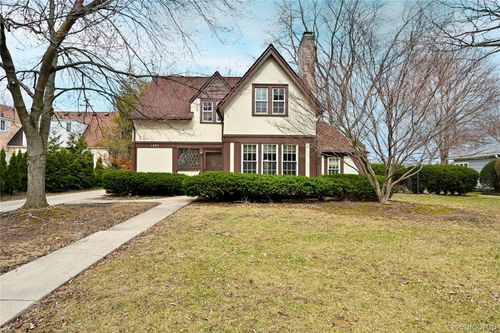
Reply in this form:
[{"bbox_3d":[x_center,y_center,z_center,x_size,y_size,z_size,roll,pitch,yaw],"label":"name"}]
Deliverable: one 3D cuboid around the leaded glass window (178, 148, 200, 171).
[{"bbox_3d":[-3.600,-0.480,16.500,1.300,1.420,0.130,0,0,0],"label":"leaded glass window"}]

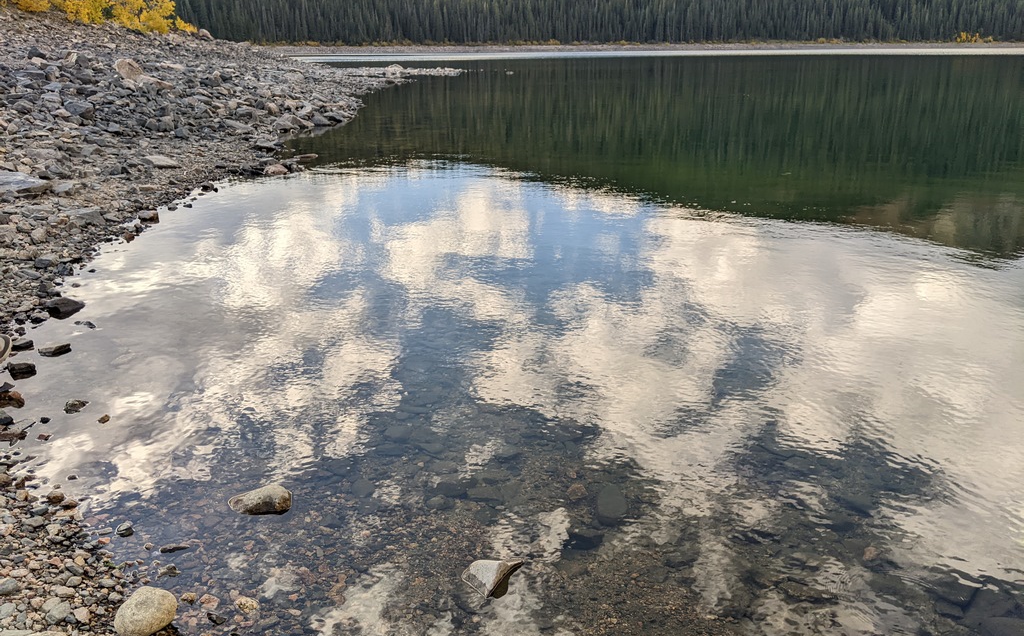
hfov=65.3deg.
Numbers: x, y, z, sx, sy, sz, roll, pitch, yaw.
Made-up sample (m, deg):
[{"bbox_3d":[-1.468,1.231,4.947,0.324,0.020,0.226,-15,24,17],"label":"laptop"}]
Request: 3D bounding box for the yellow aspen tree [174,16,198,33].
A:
[{"bbox_3d":[-18.365,-16.560,45.064,1.300,0.850,1.100,0,19,0],"label":"yellow aspen tree"}]

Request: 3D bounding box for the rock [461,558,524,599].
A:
[{"bbox_3d":[-0.066,0.801,2.436,0.200,0.110,0.160,0,19,0],"label":"rock"}]

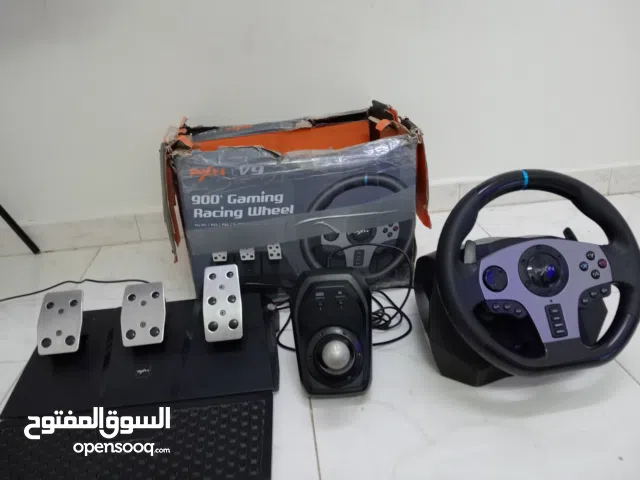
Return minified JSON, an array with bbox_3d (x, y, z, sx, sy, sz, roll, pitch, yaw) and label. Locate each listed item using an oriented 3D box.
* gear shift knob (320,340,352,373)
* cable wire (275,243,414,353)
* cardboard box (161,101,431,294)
[{"bbox_3d":[0.023,0.162,0.720,0.040,0.040,0.040,-6,26,-5],"label":"gear shift knob"},{"bbox_3d":[0.039,0.093,0.928,0.250,0.120,0.170,-6,26,-5],"label":"cable wire"},{"bbox_3d":[-0.049,-0.081,1.083,0.445,0.310,0.272,-6,26,-5],"label":"cardboard box"}]

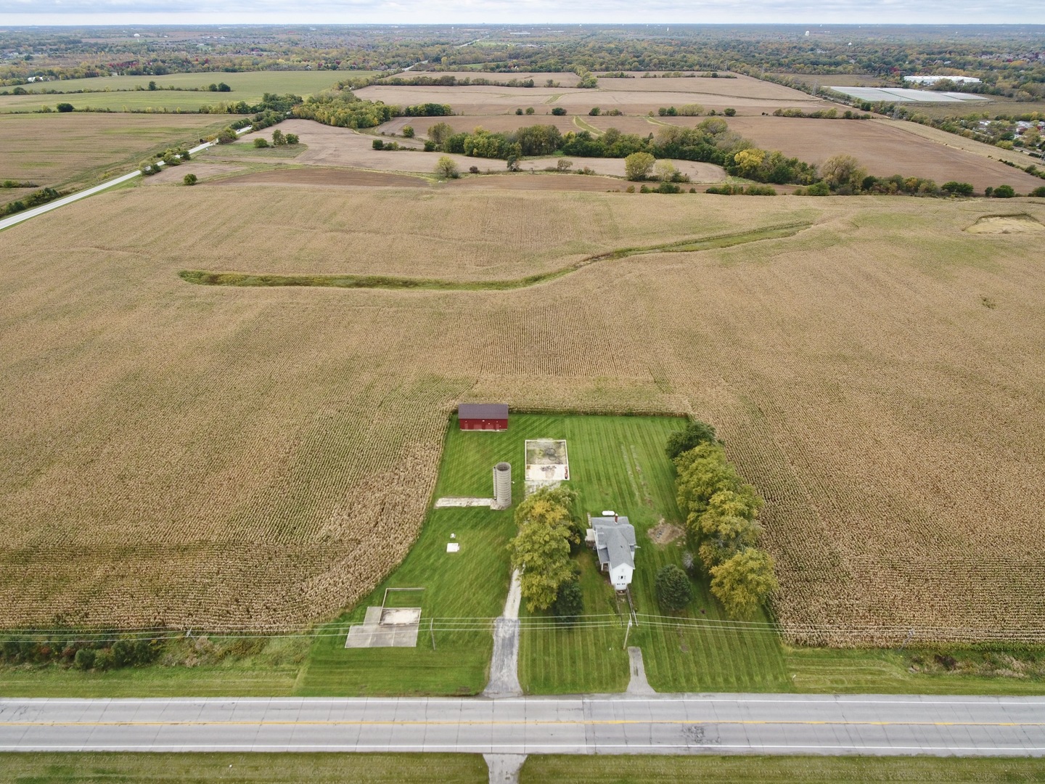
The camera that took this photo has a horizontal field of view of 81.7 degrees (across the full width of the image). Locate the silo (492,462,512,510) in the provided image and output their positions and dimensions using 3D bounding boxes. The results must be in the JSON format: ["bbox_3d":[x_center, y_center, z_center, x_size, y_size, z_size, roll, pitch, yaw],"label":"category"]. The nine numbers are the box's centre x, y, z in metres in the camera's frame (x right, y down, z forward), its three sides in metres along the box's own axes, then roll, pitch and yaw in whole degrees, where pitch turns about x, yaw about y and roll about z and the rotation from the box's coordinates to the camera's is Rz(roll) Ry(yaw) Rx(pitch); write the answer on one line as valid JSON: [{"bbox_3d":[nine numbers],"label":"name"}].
[{"bbox_3d":[-5.050,23.580,152.950,4.430,11.760,3.880,0,32,0],"label":"silo"}]

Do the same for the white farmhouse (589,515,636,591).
[{"bbox_3d":[21.300,35.480,138.300,9.400,6.900,19.000,0,32,0],"label":"white farmhouse"}]

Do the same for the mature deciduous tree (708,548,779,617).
[{"bbox_3d":[45.390,39.400,124.230,13.200,14.500,12.800,0,32,0],"label":"mature deciduous tree"}]

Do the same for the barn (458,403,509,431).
[{"bbox_3d":[-11.700,6.510,185.880,14.800,6.400,8.800,0,32,0],"label":"barn"}]

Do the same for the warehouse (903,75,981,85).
[{"bbox_3d":[846.000,-628.280,1218.340,110.000,10.500,82.000,0,32,0],"label":"warehouse"}]

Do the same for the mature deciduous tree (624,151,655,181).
[{"bbox_3d":[91.570,-175.860,470.550,23.800,21.400,22.800,0,32,0],"label":"mature deciduous tree"}]

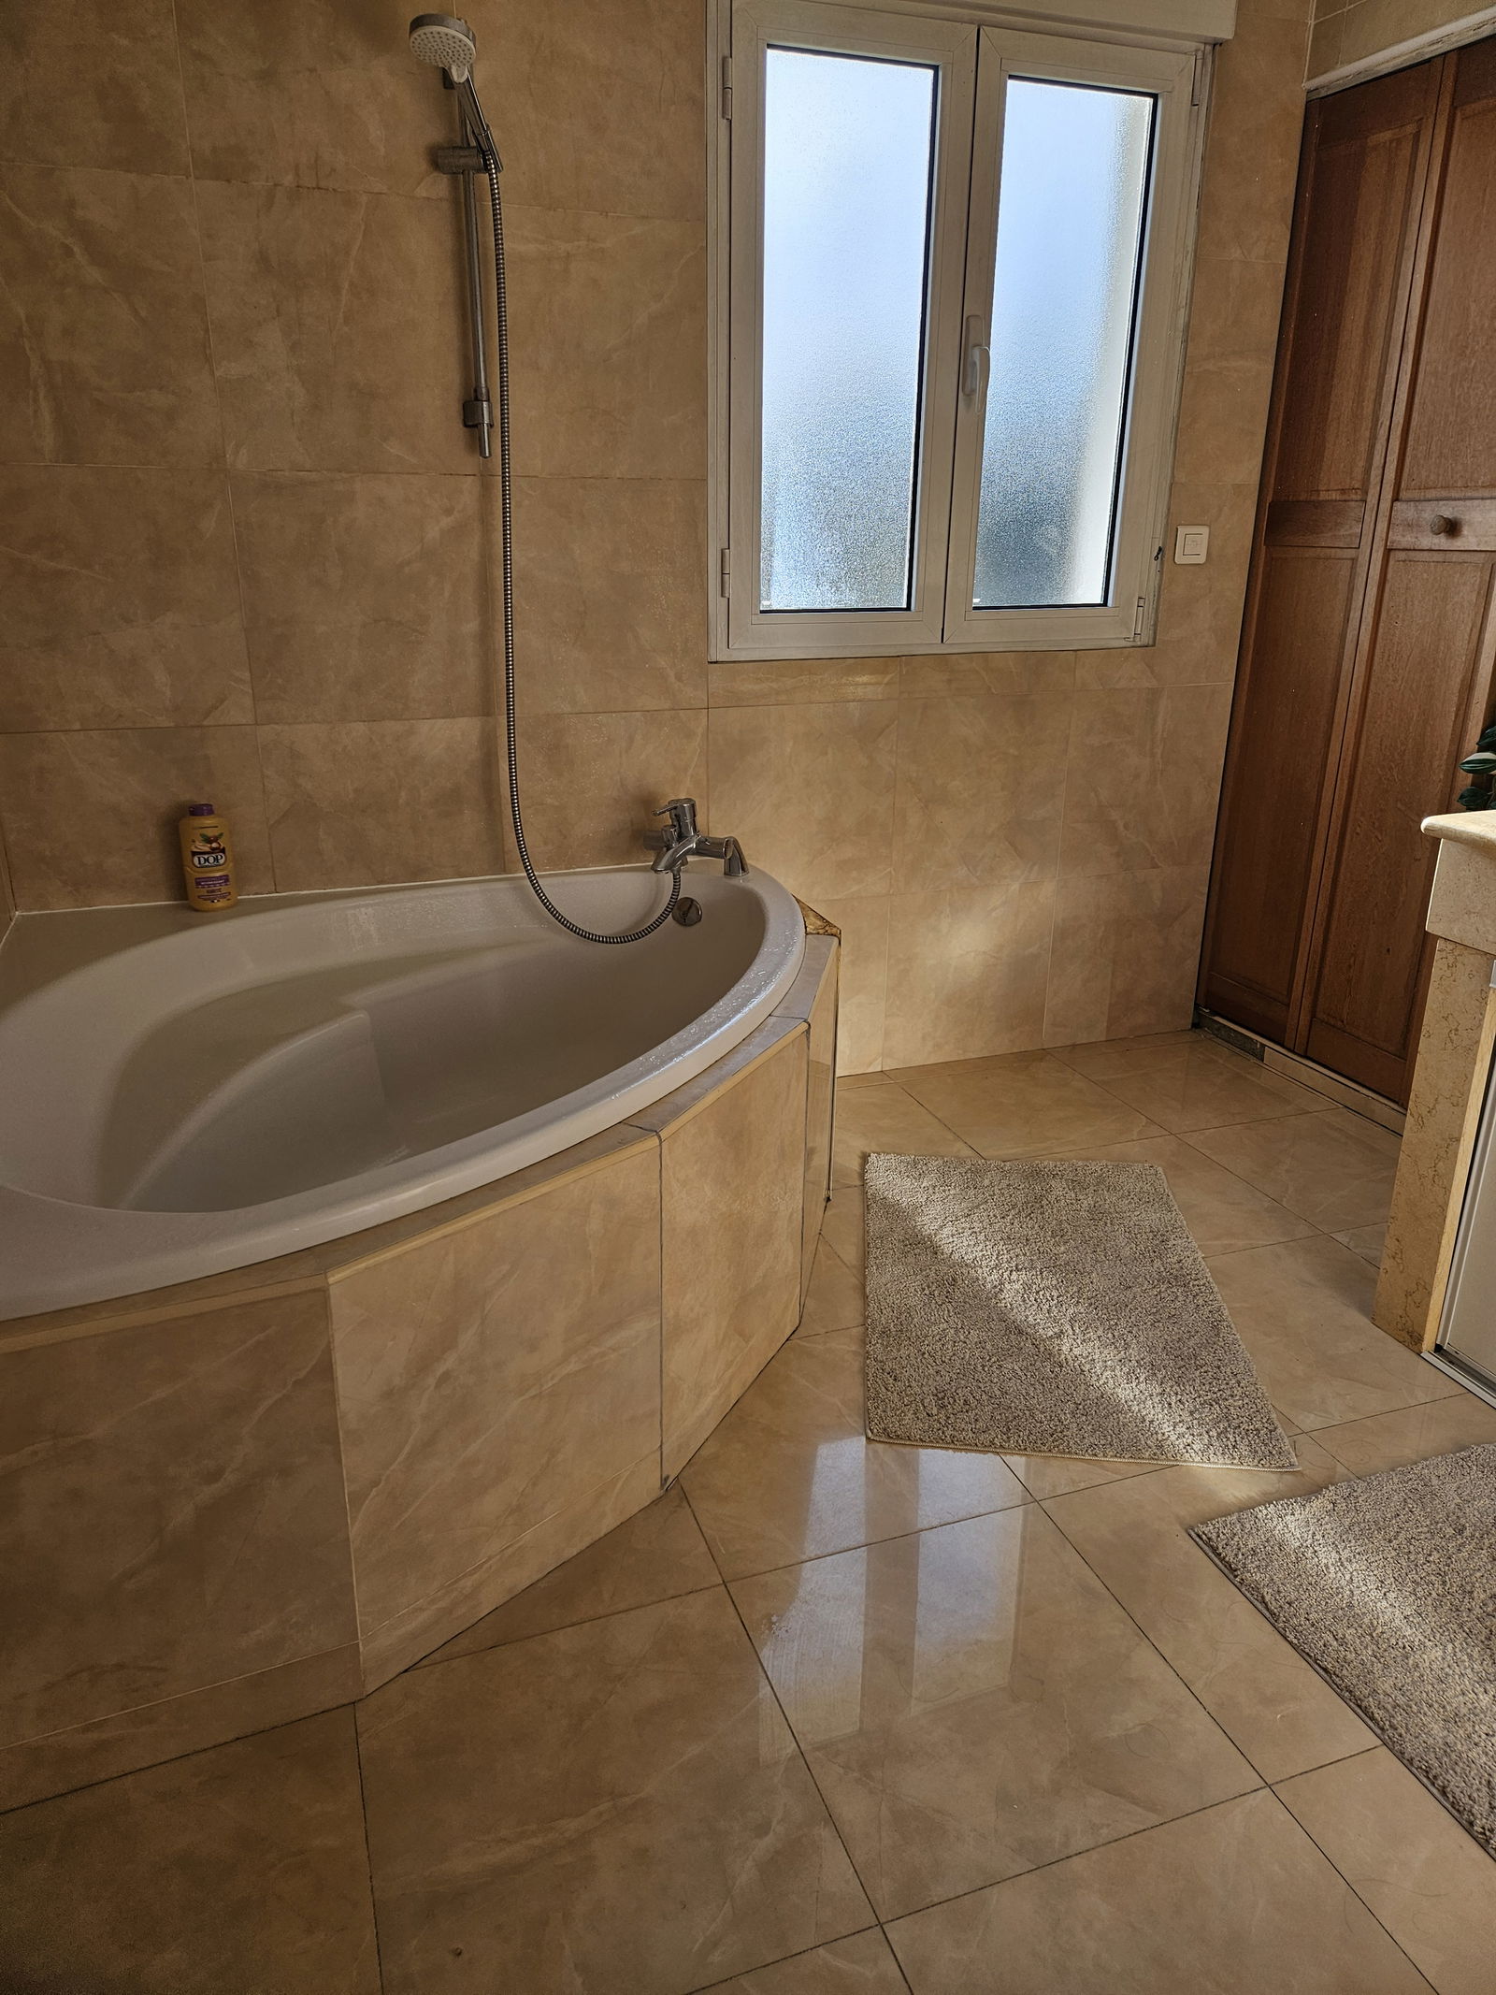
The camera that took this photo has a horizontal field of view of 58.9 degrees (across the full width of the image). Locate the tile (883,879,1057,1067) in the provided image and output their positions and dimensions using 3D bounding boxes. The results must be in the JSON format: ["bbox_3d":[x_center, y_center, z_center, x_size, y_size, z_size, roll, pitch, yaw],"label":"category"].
[{"bbox_3d":[0.508,-0.051,3.048,0.420,0.421,0.012,-7,21,-19],"label":"tile"}]

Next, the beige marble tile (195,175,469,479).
[{"bbox_3d":[-0.674,-1.109,2.223,0.420,0.423,0.012,-7,21,-19],"label":"beige marble tile"}]

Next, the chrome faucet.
[{"bbox_3d":[-0.118,-0.303,2.567,0.197,0.150,0.155,9,21,24],"label":"chrome faucet"}]

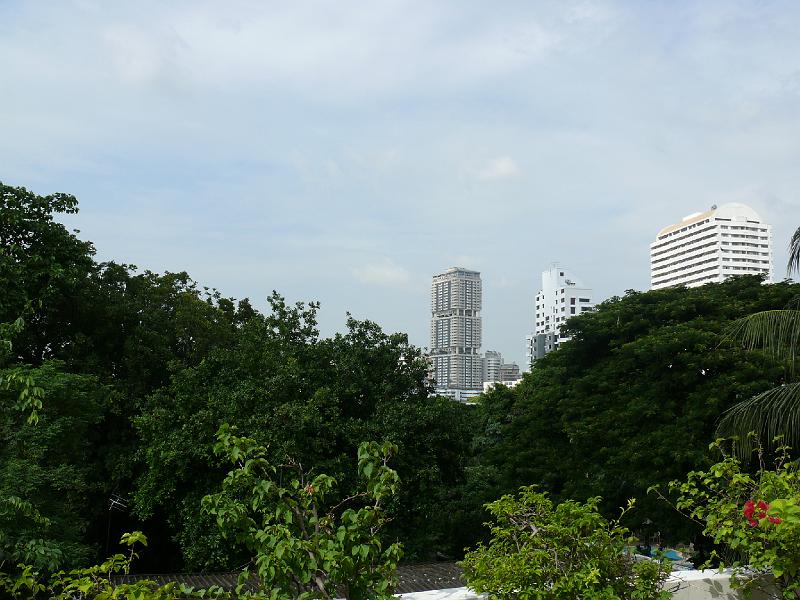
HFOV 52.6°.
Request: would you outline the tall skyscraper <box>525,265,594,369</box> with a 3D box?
[{"bbox_3d":[57.483,19.222,283.074,16.500,61.500,23.000,2,-8,-16],"label":"tall skyscraper"}]

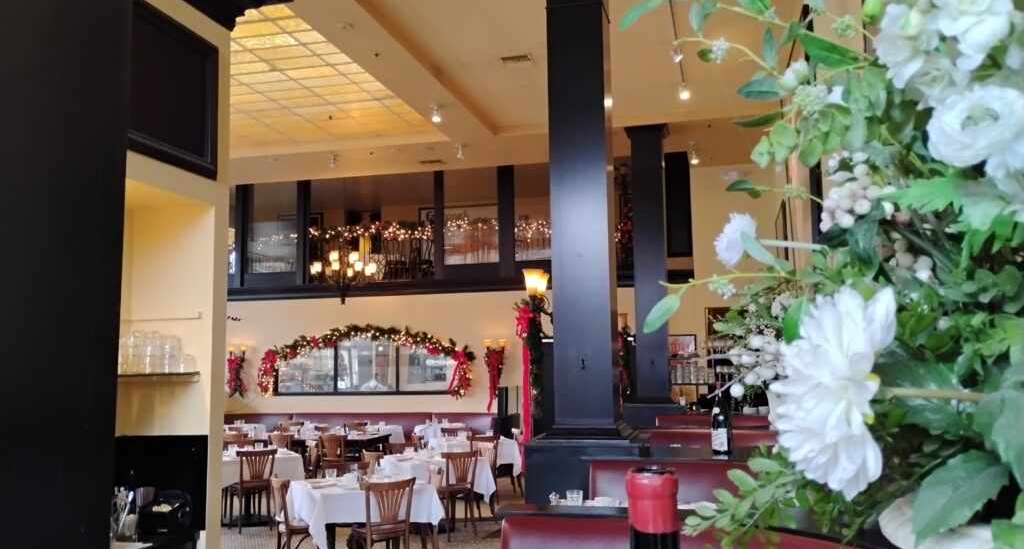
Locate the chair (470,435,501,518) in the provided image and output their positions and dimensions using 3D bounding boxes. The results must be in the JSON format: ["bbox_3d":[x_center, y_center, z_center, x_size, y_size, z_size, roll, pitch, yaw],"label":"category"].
[{"bbox_3d":[-0.392,2.481,10.461,0.430,0.880,0.490,1,-6,-16],"label":"chair"}]

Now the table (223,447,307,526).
[{"bbox_3d":[-3.043,2.505,9.732,0.950,0.760,0.950,3,-7,-31],"label":"table"}]

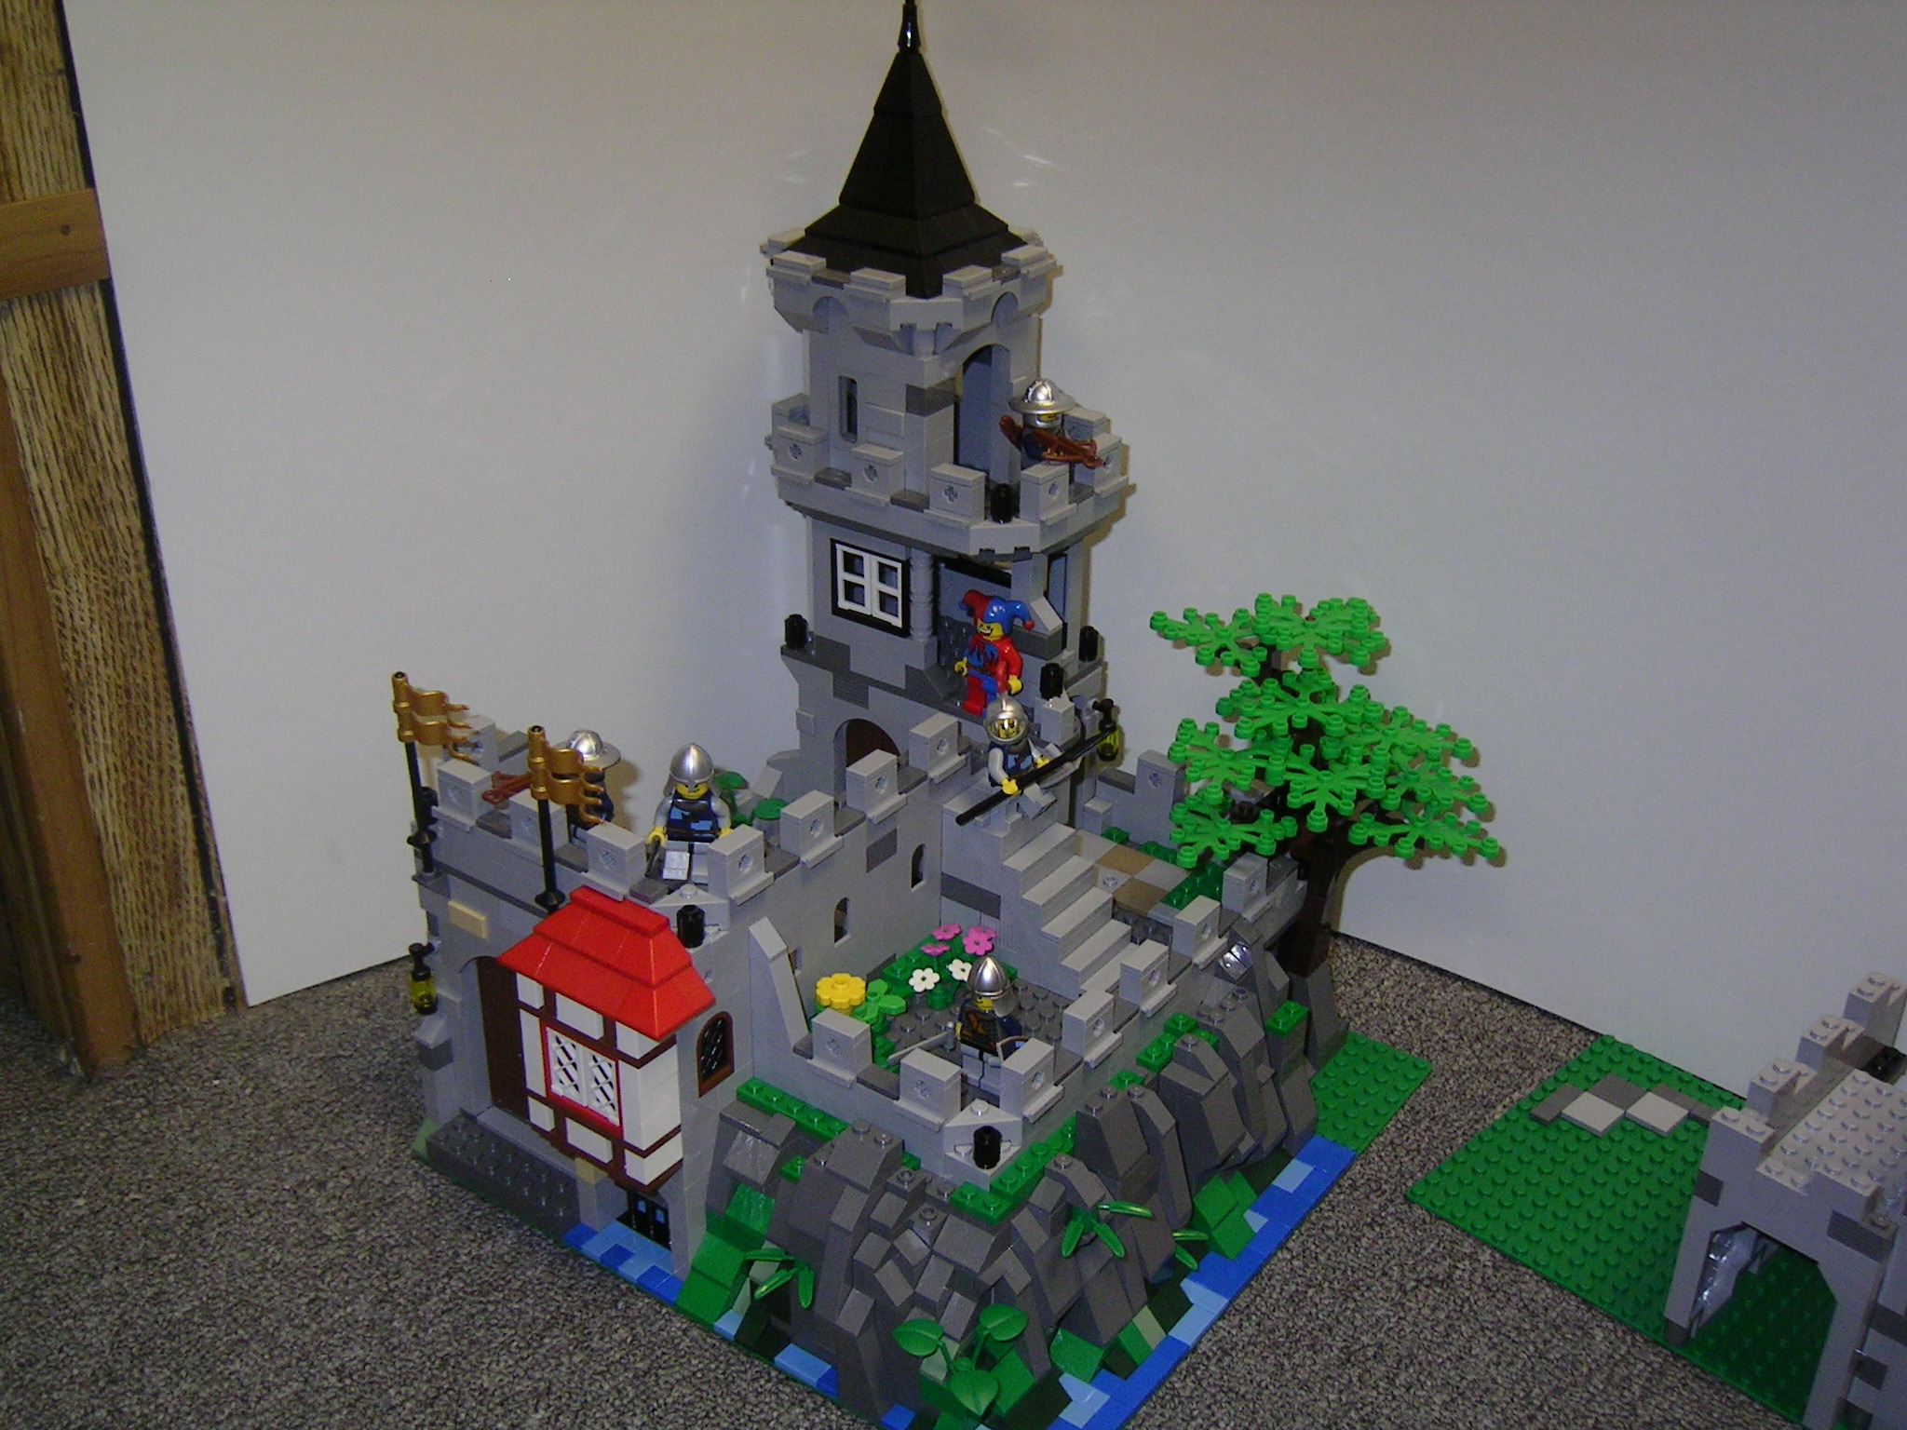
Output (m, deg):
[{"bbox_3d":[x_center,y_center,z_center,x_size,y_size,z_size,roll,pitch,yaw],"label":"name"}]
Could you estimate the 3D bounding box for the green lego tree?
[{"bbox_3d":[0.127,0.031,0.699,0.122,0.138,0.085,19,31,32],"label":"green lego tree"}]

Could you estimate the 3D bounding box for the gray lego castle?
[{"bbox_3d":[0.000,-0.022,0.618,0.256,0.360,0.256,19,31,32],"label":"gray lego castle"}]

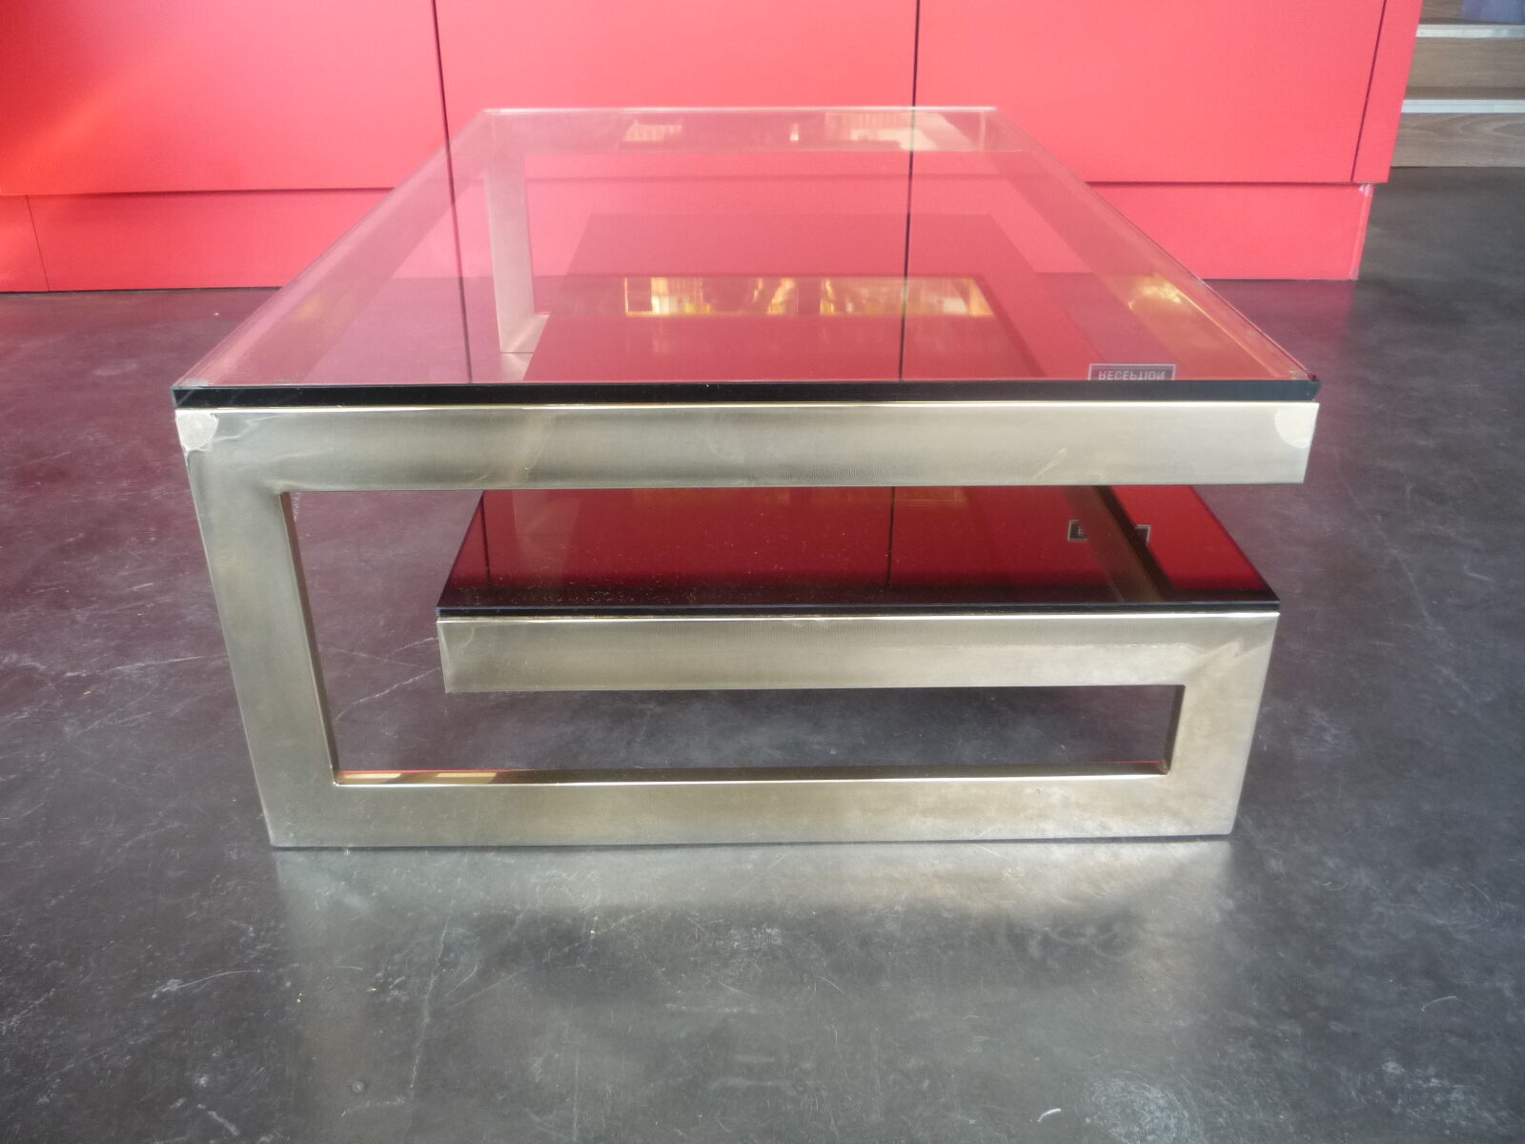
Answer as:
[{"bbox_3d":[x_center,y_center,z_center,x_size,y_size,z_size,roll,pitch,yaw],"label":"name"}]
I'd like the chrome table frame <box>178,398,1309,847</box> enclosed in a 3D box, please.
[{"bbox_3d":[-0.020,-0.240,1.567,0.790,0.378,1.275,0,27,-1],"label":"chrome table frame"}]

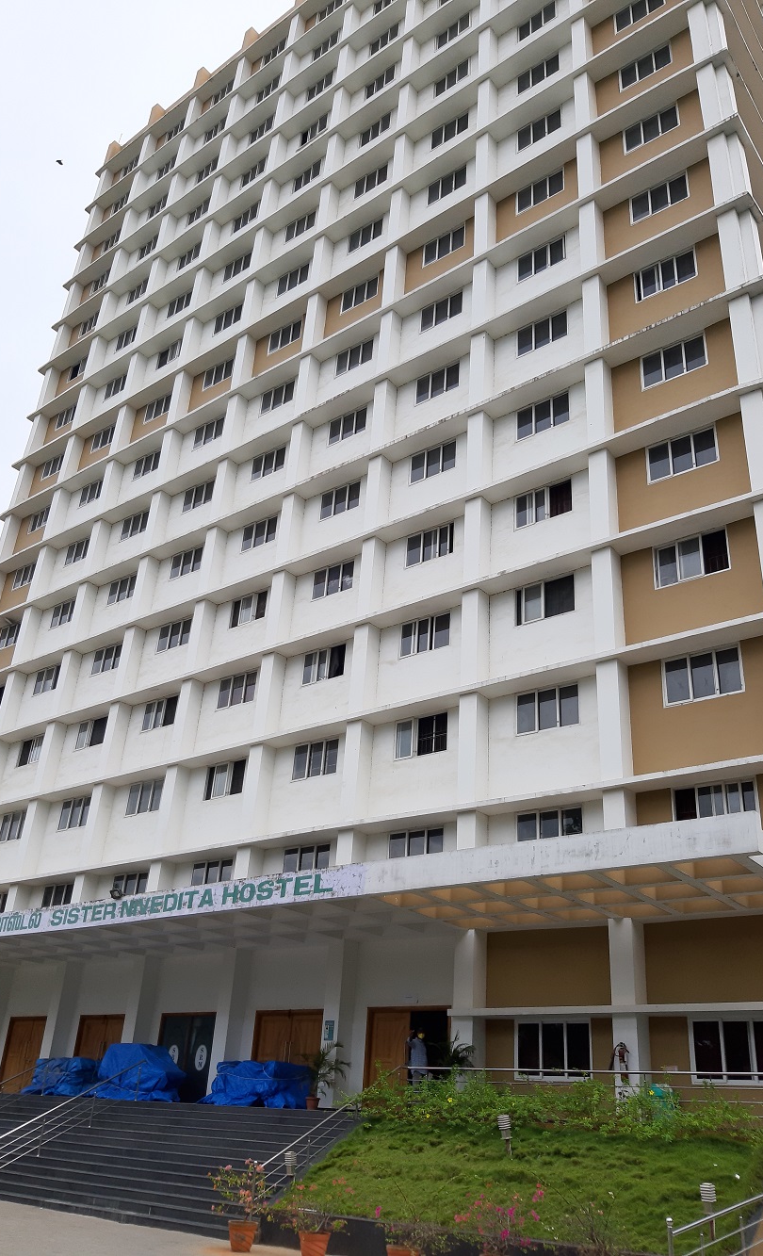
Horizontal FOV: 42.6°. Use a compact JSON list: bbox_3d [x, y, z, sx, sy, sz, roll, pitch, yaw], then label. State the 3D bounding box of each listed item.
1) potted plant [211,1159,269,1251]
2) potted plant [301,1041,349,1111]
[{"bbox_3d":[-2.109,8.598,14.651,0.820,1.134,0.820,6,-27,-4],"label":"potted plant"},{"bbox_3d":[-1.246,9.784,21.351,0.930,1.427,0.900,5,-27,-1],"label":"potted plant"}]

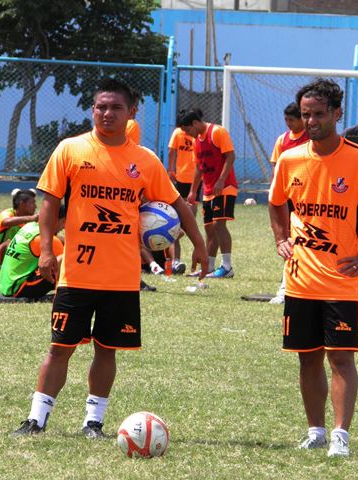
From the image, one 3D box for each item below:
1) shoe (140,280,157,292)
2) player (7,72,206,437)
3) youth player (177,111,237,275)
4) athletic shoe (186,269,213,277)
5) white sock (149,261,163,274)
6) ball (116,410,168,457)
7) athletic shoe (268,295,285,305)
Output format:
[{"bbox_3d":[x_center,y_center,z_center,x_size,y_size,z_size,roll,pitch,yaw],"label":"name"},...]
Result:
[{"bbox_3d":[-0.325,0.392,51.799,0.280,0.105,0.100,3,1,6],"label":"shoe"},{"bbox_3d":[-0.309,0.084,27.783,0.900,1.675,0.450,2,1,-3],"label":"player"},{"bbox_3d":[0.279,-0.459,58.000,0.520,1.650,0.460,1,1,-40],"label":"youth player"},{"bbox_3d":[0.200,0.313,58.000,0.280,0.100,0.110,2,1,-12],"label":"athletic shoe"},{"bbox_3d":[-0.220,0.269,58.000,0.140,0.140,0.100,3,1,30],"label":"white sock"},{"bbox_3d":[-0.150,0.863,25.798,0.222,0.222,0.222,2,1,0],"label":"ball"},{"bbox_3d":[0.855,0.485,49.599,0.280,0.105,0.100,1,2,-41],"label":"athletic shoe"}]

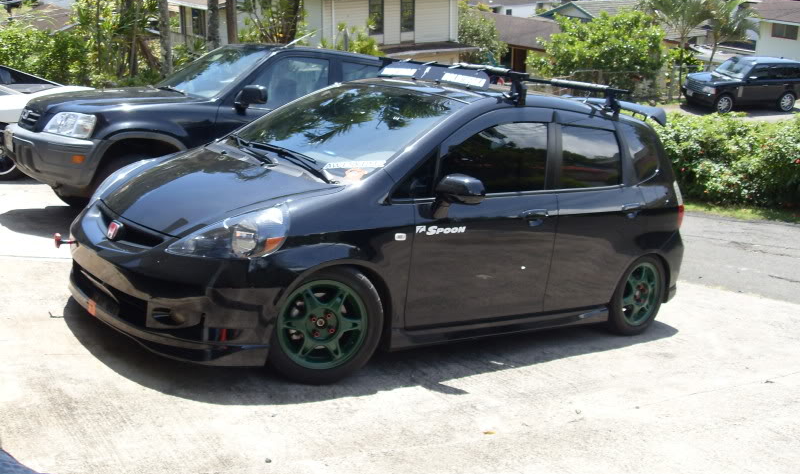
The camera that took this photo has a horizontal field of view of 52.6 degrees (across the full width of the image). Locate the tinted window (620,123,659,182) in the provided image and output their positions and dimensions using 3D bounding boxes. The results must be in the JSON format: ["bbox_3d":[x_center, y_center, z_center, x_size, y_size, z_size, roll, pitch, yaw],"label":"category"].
[{"bbox_3d":[1.481,-0.493,4.965,0.070,0.370,0.430,2,2,43],"label":"tinted window"}]

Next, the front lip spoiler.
[{"bbox_3d":[-1.274,0.309,3.932,0.520,0.160,1.640,-1,14,-40],"label":"front lip spoiler"}]

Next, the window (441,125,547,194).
[{"bbox_3d":[0.503,-0.432,4.227,0.810,0.450,0.050,-1,-1,-40],"label":"window"}]

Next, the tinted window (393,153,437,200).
[{"bbox_3d":[0.088,-0.296,3.742,0.290,0.250,0.050,-1,0,-36],"label":"tinted window"}]

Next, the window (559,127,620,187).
[{"bbox_3d":[1.097,-0.462,4.710,0.580,0.386,0.050,-1,-3,-40],"label":"window"}]

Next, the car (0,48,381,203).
[{"bbox_3d":[-1.207,-0.988,7.605,4.450,1.675,1.750,0,13,-36],"label":"car"}]

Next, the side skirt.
[{"bbox_3d":[0.601,0.483,4.486,1.730,0.125,0.110,-1,14,-40],"label":"side skirt"}]

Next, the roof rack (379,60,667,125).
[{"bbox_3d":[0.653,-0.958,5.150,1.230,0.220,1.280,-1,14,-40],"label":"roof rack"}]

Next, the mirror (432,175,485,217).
[{"bbox_3d":[0.274,-0.199,3.866,0.140,0.170,0.195,-1,14,-40],"label":"mirror"}]

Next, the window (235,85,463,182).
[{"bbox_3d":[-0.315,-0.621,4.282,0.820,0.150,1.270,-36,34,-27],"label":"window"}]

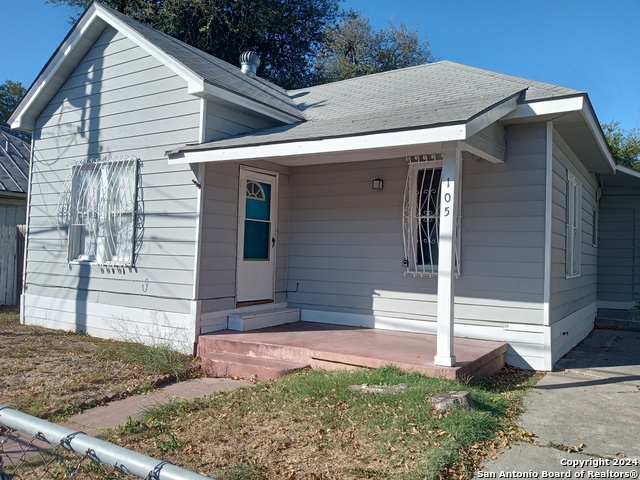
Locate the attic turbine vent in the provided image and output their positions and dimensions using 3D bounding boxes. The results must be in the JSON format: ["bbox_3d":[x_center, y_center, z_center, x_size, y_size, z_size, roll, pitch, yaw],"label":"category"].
[{"bbox_3d":[-1.498,-3.746,11.000,0.435,0.540,0.435,1,-2,0],"label":"attic turbine vent"}]

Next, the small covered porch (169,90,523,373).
[{"bbox_3d":[0.298,-0.251,6.920,4.080,3.542,2.368,0,-2,33],"label":"small covered porch"}]

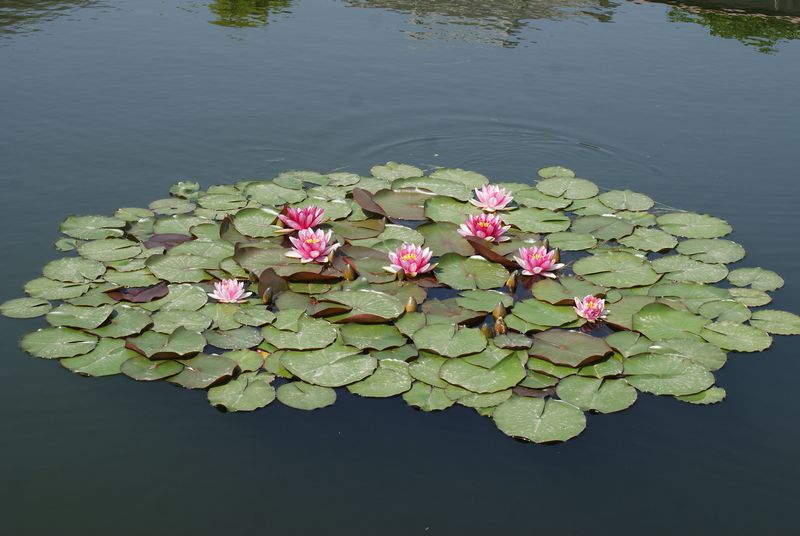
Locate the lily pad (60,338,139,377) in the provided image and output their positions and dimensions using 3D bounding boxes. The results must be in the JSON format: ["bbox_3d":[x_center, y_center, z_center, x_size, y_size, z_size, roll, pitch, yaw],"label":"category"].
[{"bbox_3d":[-0.718,0.216,4.040,0.200,0.020,0.195,0,24,0],"label":"lily pad"}]

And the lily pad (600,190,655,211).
[{"bbox_3d":[0.657,-0.194,4.840,0.162,0.018,0.143,0,24,0],"label":"lily pad"}]

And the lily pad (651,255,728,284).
[{"bbox_3d":[0.784,0.003,4.516,0.202,0.020,0.185,0,24,0],"label":"lily pad"}]

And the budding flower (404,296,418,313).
[{"bbox_3d":[0.027,0.087,3.961,0.027,0.042,0.027,0,23,0],"label":"budding flower"}]

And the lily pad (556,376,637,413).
[{"bbox_3d":[0.456,0.293,3.866,0.181,0.020,0.169,0,24,0],"label":"lily pad"}]

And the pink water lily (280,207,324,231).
[{"bbox_3d":[-0.272,-0.143,4.643,0.145,0.061,0.145,0,24,0],"label":"pink water lily"}]

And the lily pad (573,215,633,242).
[{"bbox_3d":[0.573,-0.115,4.723,0.181,0.020,0.181,0,23,0],"label":"lily pad"}]

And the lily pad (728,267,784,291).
[{"bbox_3d":[0.894,0.028,4.186,0.140,0.020,0.149,0,23,0],"label":"lily pad"}]

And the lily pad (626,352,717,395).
[{"bbox_3d":[0.625,0.246,3.867,0.210,0.025,0.219,-1,23,-2],"label":"lily pad"}]

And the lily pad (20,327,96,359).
[{"bbox_3d":[-0.821,0.180,4.029,0.187,0.020,0.176,-5,23,-11],"label":"lily pad"}]

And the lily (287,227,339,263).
[{"bbox_3d":[-0.233,-0.071,4.481,0.145,0.061,0.145,0,24,0],"label":"lily"}]

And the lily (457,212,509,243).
[{"bbox_3d":[0.237,-0.111,4.689,0.152,0.058,0.152,0,24,0],"label":"lily"}]

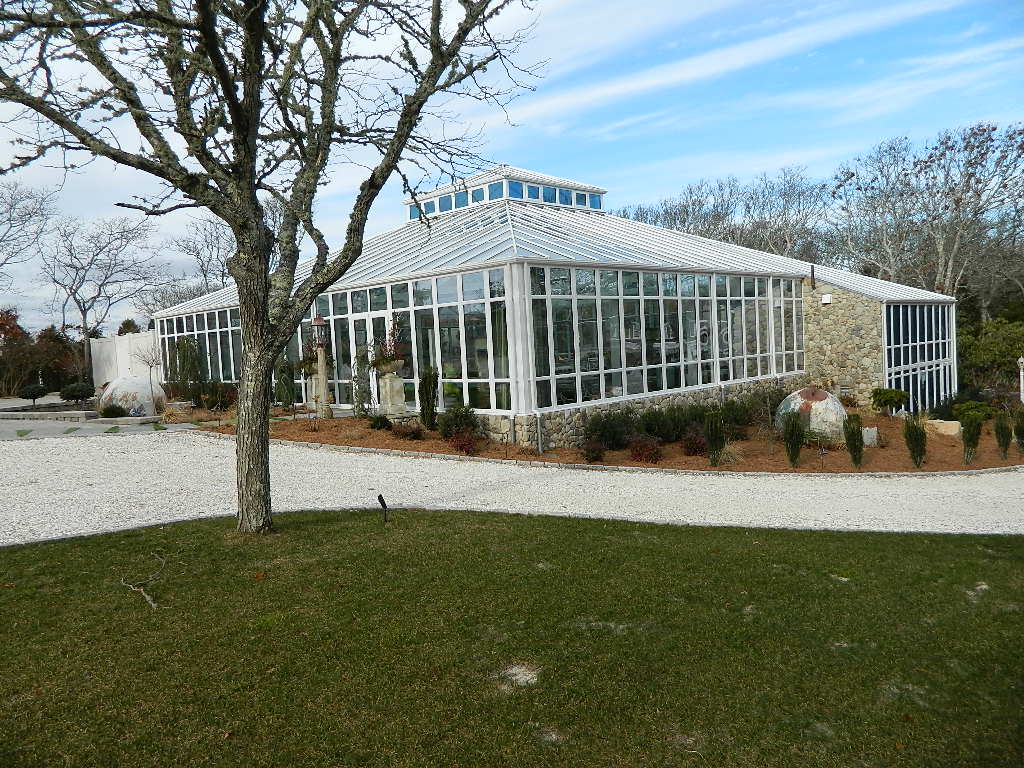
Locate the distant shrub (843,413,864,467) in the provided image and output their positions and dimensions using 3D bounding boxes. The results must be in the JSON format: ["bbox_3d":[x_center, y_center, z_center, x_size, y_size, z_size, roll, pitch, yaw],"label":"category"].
[{"bbox_3d":[5.357,0.902,11.600,0.310,0.850,0.310,-1,4,25],"label":"distant shrub"}]

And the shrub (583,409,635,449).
[{"bbox_3d":[1.872,0.845,14.200,1.020,0.780,0.950,-3,3,7],"label":"shrub"}]

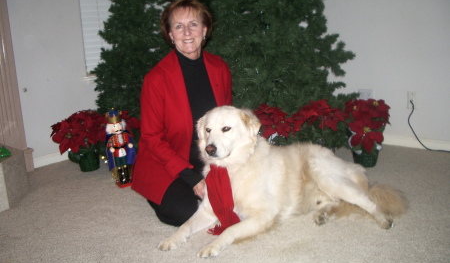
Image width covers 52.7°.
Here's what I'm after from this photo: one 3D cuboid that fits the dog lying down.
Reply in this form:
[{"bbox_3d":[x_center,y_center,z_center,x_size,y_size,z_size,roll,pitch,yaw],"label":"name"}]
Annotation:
[{"bbox_3d":[0.268,0.136,1.867,1.070,0.510,0.570,-10,13,-31],"label":"dog lying down"}]

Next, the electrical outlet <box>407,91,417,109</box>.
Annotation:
[{"bbox_3d":[1.233,-0.204,3.000,0.072,0.117,0.012,7,14,42],"label":"electrical outlet"}]

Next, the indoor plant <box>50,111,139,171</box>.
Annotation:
[{"bbox_3d":[-0.839,0.051,2.973,0.530,0.380,0.440,-5,11,-8],"label":"indoor plant"}]

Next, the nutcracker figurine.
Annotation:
[{"bbox_3d":[-0.601,0.092,2.586,0.150,0.420,0.125,-9,12,-28],"label":"nutcracker figurine"}]

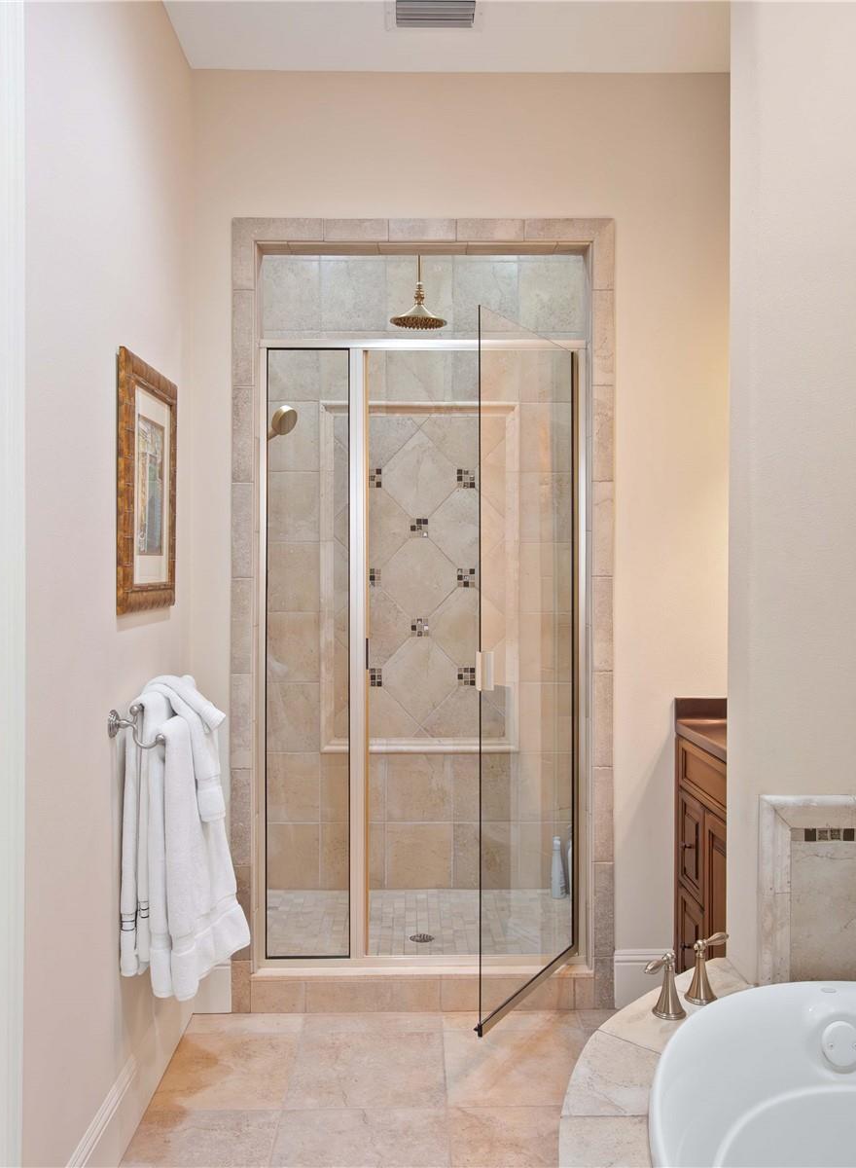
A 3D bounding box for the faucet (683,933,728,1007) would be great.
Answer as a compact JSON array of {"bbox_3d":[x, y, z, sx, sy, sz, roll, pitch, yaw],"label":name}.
[{"bbox_3d":[0.583,0.790,1.863,0.120,0.122,0.067,0,1,-37],"label":"faucet"}]

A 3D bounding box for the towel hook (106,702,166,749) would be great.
[{"bbox_3d":[-0.690,0.338,2.140,0.125,0.105,0.067,0,1,-1],"label":"towel hook"}]

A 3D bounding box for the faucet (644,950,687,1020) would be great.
[{"bbox_3d":[0.461,0.792,1.769,0.120,0.122,0.067,0,1,-42],"label":"faucet"}]

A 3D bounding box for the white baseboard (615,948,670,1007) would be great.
[{"bbox_3d":[0.716,1.304,2.981,0.195,0.200,0.018,0,1,-1],"label":"white baseboard"}]

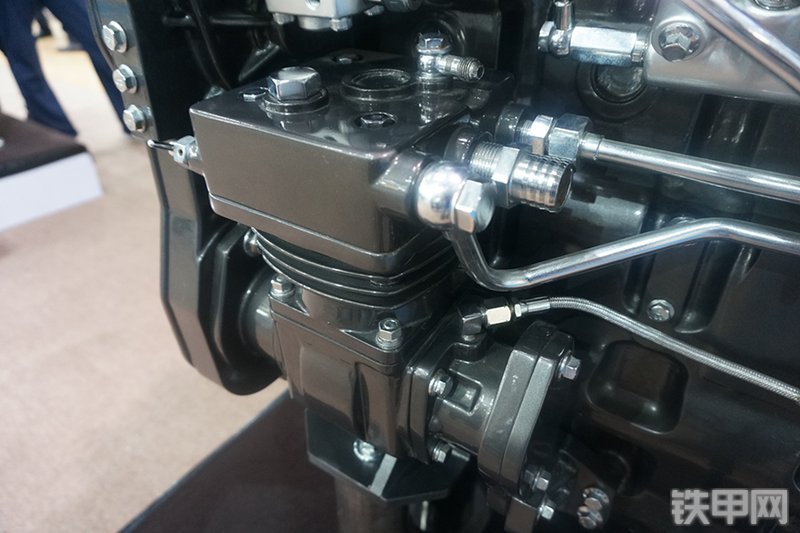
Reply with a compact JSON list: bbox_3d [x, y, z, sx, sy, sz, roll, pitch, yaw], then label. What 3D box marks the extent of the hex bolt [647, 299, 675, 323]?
[{"bbox_3d":[0.208,0.037,0.427,0.021,0.021,0.008,20,41,27],"label":"hex bolt"}]

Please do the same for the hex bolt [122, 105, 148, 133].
[{"bbox_3d":[-0.182,-0.101,0.365,0.018,0.018,0.009,20,39,27],"label":"hex bolt"}]

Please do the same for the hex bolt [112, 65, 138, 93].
[{"bbox_3d":[-0.181,-0.122,0.349,0.018,0.018,0.009,20,39,27],"label":"hex bolt"}]

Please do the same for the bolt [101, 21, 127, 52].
[{"bbox_3d":[-0.179,-0.143,0.334,0.018,0.018,0.009,20,39,27],"label":"bolt"}]

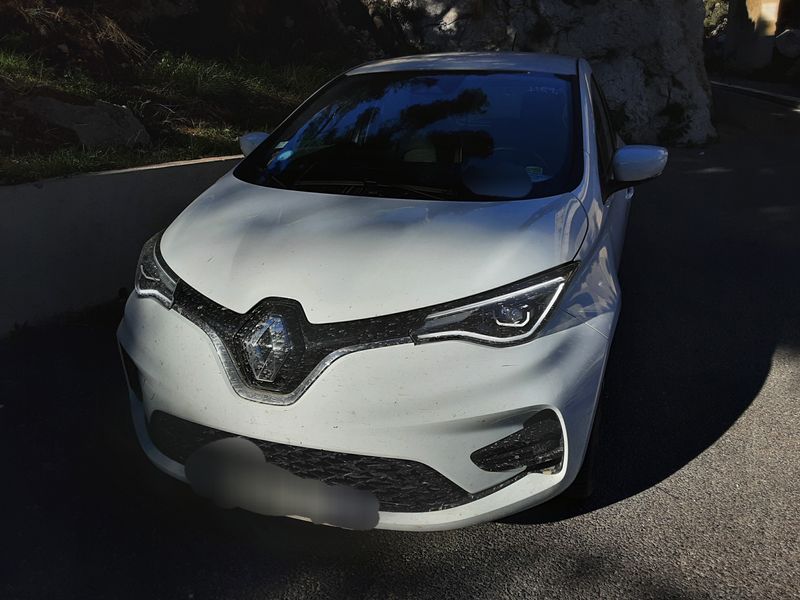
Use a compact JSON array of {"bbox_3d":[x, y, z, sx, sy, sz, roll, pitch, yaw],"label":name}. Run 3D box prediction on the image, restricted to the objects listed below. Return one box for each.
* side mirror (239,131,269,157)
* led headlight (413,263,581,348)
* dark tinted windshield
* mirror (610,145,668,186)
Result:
[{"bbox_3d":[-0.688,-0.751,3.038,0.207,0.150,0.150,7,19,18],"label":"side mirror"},{"bbox_3d":[0.288,0.013,1.719,0.370,0.170,0.510,7,19,18],"label":"led headlight"},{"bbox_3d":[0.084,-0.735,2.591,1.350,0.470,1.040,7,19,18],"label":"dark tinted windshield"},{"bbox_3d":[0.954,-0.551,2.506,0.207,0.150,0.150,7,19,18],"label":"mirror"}]

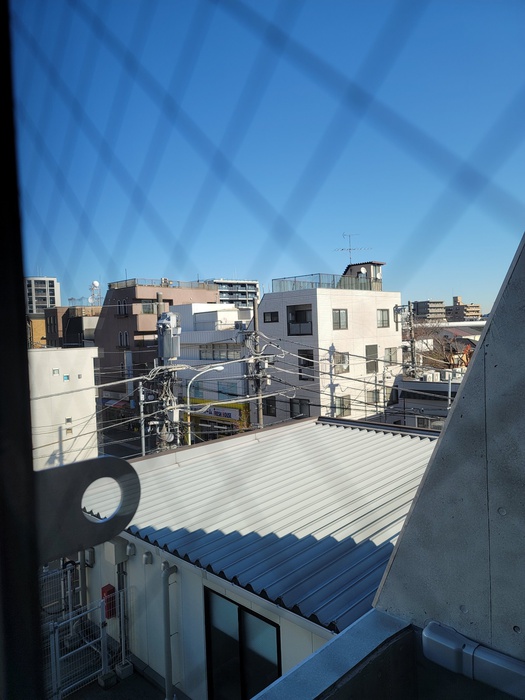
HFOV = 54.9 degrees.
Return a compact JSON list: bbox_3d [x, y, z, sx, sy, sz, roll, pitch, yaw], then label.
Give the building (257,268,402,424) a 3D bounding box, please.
[{"bbox_3d":[5.016,1.112,39.009,10.400,13.950,6.900,-4,3,-45],"label":"building"}]

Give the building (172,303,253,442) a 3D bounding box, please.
[{"bbox_3d":[-1.333,1.972,44.673,8.850,12.350,10.000,0,3,42],"label":"building"}]

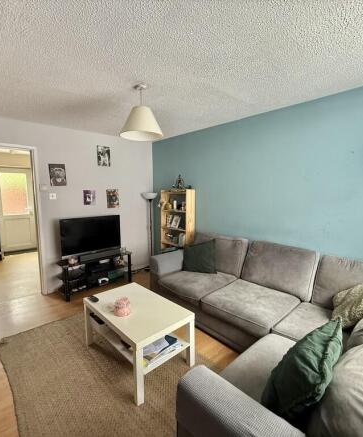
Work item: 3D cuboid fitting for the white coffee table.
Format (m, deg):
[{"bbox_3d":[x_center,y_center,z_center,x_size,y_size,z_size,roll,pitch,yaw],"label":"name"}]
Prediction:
[{"bbox_3d":[-0.401,0.987,2.085,0.550,0.450,0.900,-7,9,-42],"label":"white coffee table"}]

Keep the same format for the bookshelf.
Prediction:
[{"bbox_3d":[-0.064,0.262,3.895,0.205,1.464,0.600,-7,9,-42],"label":"bookshelf"}]

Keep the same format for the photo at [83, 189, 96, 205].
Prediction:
[{"bbox_3d":[-1.427,-0.327,3.659,0.182,0.226,0.020,-7,9,-42],"label":"photo"}]

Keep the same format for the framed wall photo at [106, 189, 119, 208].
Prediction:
[{"bbox_3d":[-1.143,-0.330,3.924,0.210,0.303,0.020,-7,9,-42],"label":"framed wall photo"}]

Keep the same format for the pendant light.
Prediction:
[{"bbox_3d":[-0.353,-0.937,2.052,0.365,0.420,0.365,0,7,0],"label":"pendant light"}]

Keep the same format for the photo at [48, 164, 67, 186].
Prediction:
[{"bbox_3d":[-1.746,-0.615,3.329,0.210,0.300,0.020,-7,9,-42],"label":"photo"}]

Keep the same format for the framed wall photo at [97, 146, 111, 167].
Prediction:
[{"bbox_3d":[-1.239,-0.995,3.761,0.205,0.303,0.020,-7,9,-42],"label":"framed wall photo"}]

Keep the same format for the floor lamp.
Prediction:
[{"bbox_3d":[-0.540,0.241,4.292,0.260,1.420,0.260,-7,9,-42],"label":"floor lamp"}]

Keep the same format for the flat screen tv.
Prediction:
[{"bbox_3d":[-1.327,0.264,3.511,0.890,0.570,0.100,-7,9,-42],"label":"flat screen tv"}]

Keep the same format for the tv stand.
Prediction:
[{"bbox_3d":[-1.267,0.809,3.538,1.000,0.480,0.330,-7,9,-42],"label":"tv stand"}]

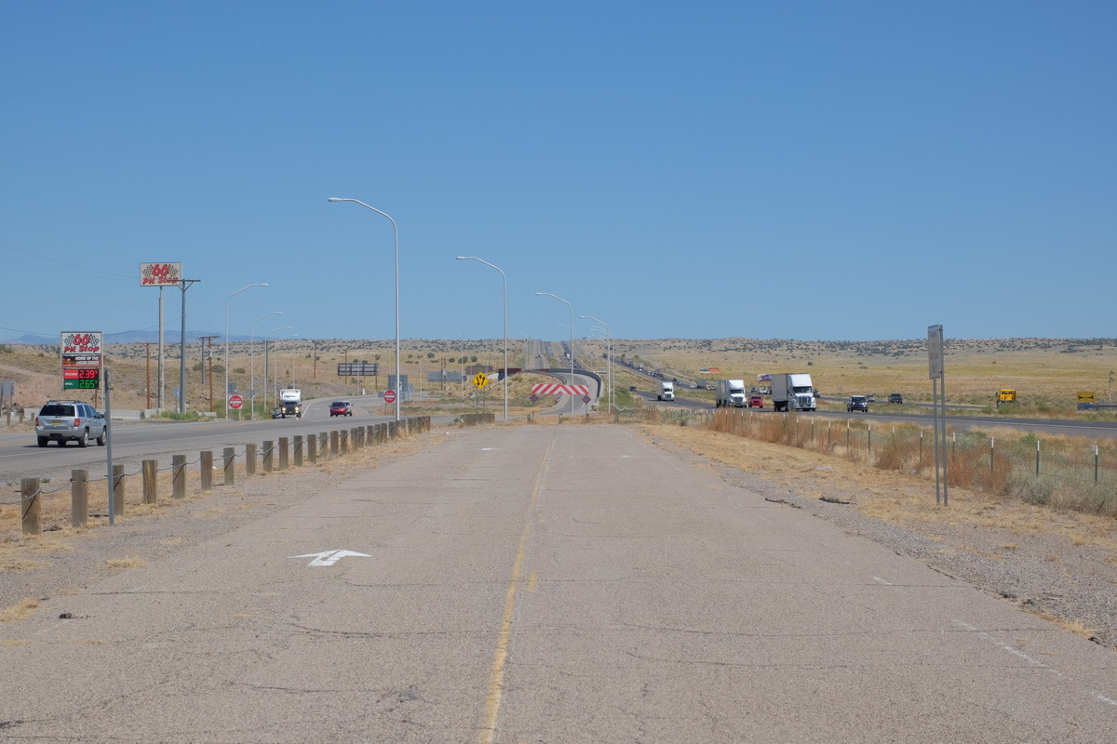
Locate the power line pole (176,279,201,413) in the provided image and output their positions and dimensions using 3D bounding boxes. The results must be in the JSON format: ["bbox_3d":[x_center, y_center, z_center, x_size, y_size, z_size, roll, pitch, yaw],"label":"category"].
[{"bbox_3d":[-34.253,-2.343,213.000,3.050,12.300,0.420,0,-1,0],"label":"power line pole"}]

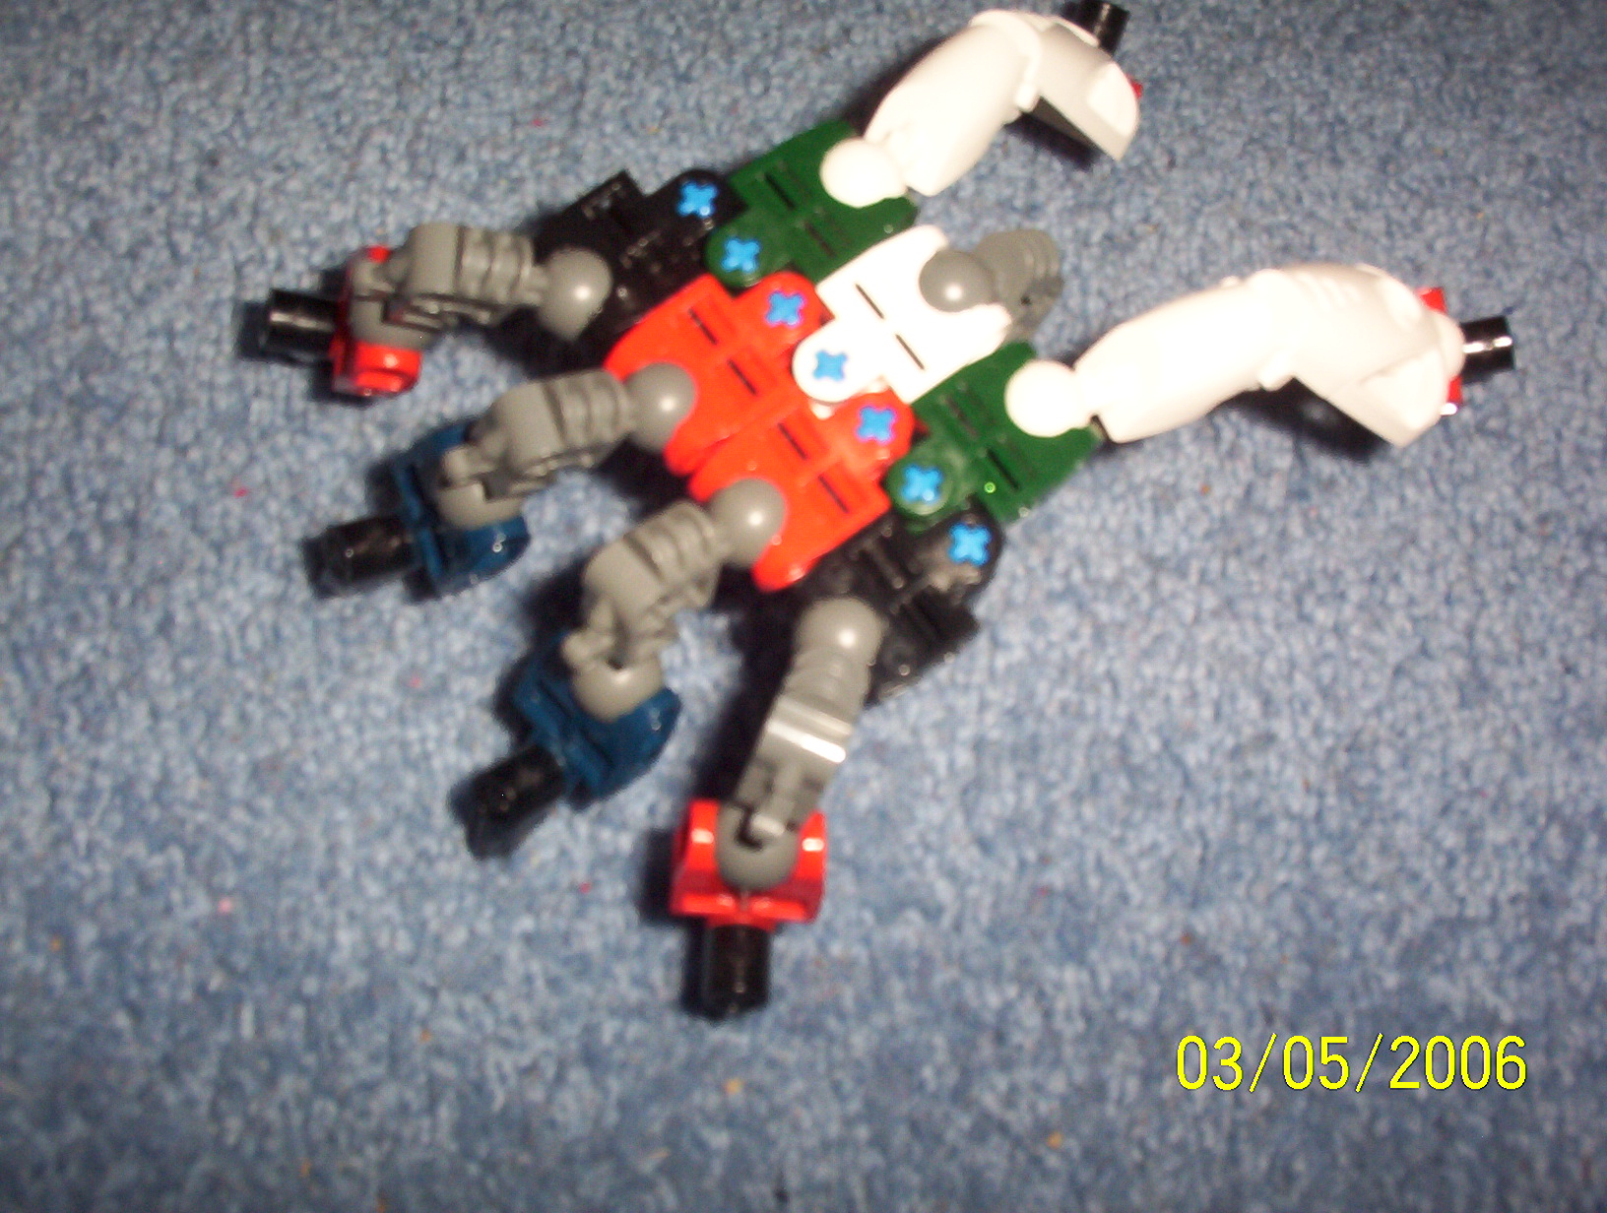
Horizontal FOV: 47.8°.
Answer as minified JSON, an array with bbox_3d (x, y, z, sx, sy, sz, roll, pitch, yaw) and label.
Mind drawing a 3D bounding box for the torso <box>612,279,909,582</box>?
[{"bbox_3d":[-0.004,-0.020,0.191,0.023,0.009,0.032,-35,77,-9],"label":"torso"}]

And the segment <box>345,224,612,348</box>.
[{"bbox_3d":[-0.036,-0.036,0.200,0.034,0.013,0.009,2,27,27],"label":"segment"}]

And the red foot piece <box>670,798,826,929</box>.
[{"bbox_3d":[-0.006,0.028,0.193,0.016,0.009,0.013,5,69,-4],"label":"red foot piece"}]

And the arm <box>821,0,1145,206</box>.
[{"bbox_3d":[0.026,-0.061,0.216,0.017,0.021,0.071,6,26,36],"label":"arm"}]

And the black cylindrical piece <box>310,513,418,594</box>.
[{"bbox_3d":[-0.050,-0.006,0.208,0.009,0.007,0.007,-15,72,-11],"label":"black cylindrical piece"}]

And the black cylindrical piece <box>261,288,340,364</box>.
[{"bbox_3d":[-0.059,-0.033,0.212,0.009,0.007,0.007,10,69,-2],"label":"black cylindrical piece"}]

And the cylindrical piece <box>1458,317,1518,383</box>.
[{"bbox_3d":[0.088,-0.033,0.235,0.009,0.007,0.007,-9,71,-10],"label":"cylindrical piece"}]

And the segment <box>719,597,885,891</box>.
[{"bbox_3d":[-0.001,0.015,0.186,0.009,0.013,0.034,22,108,2],"label":"segment"}]

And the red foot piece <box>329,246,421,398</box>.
[{"bbox_3d":[-0.049,-0.033,0.208,0.013,0.009,0.016,7,69,-3],"label":"red foot piece"}]

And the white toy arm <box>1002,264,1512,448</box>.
[{"bbox_3d":[0.060,-0.030,0.209,0.090,0.020,0.017,-10,30,-37],"label":"white toy arm"}]

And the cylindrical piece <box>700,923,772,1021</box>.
[{"bbox_3d":[-0.007,0.038,0.191,0.007,0.007,0.009,5,69,-4],"label":"cylindrical piece"}]

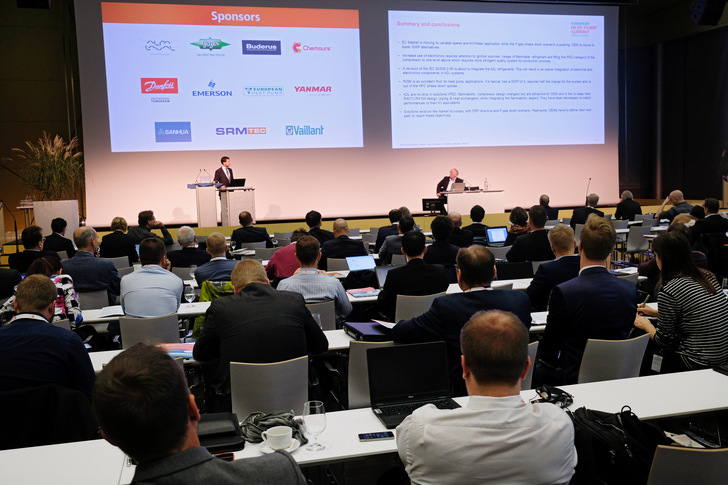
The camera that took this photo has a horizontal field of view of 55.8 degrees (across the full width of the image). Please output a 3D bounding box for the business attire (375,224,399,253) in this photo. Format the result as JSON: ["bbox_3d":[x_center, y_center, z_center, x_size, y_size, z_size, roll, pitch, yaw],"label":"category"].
[{"bbox_3d":[0.467,0.040,9.986,0.520,0.650,0.420,-3,5,-14],"label":"business attire"}]

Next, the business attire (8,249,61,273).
[{"bbox_3d":[-3.442,0.335,7.202,0.500,0.544,0.340,-3,5,-11],"label":"business attire"}]

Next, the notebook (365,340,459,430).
[{"bbox_3d":[0.214,0.549,2.688,0.338,0.238,0.285,-3,5,-14],"label":"notebook"}]

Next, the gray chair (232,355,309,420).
[{"bbox_3d":[-0.502,0.950,3.638,0.460,0.820,0.520,-3,5,-12],"label":"gray chair"}]

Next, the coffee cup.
[{"bbox_3d":[-0.301,0.670,2.373,0.105,0.062,0.087,-3,5,-14],"label":"coffee cup"}]

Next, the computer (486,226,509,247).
[{"bbox_3d":[1.722,-0.049,8.869,0.300,0.234,0.250,-3,5,-17],"label":"computer"}]

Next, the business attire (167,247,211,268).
[{"bbox_3d":[-1.931,0.286,7.607,0.500,0.471,0.350,-3,5,-14],"label":"business attire"}]

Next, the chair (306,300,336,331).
[{"bbox_3d":[-0.445,0.806,5.191,0.460,0.820,0.520,-3,5,-14],"label":"chair"}]

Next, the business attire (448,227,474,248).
[{"bbox_3d":[1.170,0.074,8.418,0.480,0.546,0.350,-3,5,-14],"label":"business attire"}]

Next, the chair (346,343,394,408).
[{"bbox_3d":[0.069,0.906,3.885,0.460,0.820,0.530,-3,5,-14],"label":"chair"}]

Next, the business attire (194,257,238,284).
[{"bbox_3d":[-1.307,0.436,6.249,0.490,0.620,0.420,-3,5,-14],"label":"business attire"}]

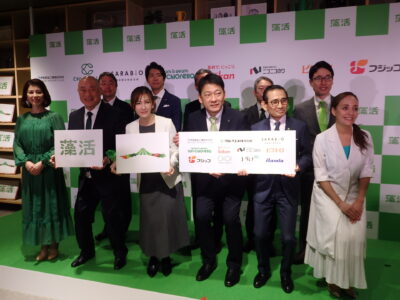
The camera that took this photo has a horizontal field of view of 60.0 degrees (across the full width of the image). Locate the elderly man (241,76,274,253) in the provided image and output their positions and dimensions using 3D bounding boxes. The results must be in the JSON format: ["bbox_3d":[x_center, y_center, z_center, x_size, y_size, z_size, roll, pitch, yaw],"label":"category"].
[{"bbox_3d":[0.597,0.144,3.276,0.470,1.660,0.310,2,6,15],"label":"elderly man"}]

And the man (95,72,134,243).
[{"bbox_3d":[-0.927,0.074,3.603,0.510,1.733,0.330,1,6,10],"label":"man"}]

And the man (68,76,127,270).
[{"bbox_3d":[-0.863,0.196,2.991,0.520,1.610,0.450,2,6,17],"label":"man"}]

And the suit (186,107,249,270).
[{"bbox_3d":[0.134,0.326,2.721,0.500,1.290,0.390,2,6,18],"label":"suit"}]

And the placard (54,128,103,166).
[{"bbox_3d":[-0.969,-0.010,2.772,0.420,0.297,0.012,-1,-1,11],"label":"placard"}]

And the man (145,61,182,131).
[{"bbox_3d":[-0.420,0.044,3.480,0.500,1.818,0.320,1,6,12],"label":"man"}]

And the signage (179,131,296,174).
[{"bbox_3d":[0.240,0.018,2.463,0.850,0.300,0.015,0,3,21],"label":"signage"}]

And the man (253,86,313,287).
[{"bbox_3d":[0.620,0.284,2.600,0.500,1.520,0.420,2,6,17],"label":"man"}]

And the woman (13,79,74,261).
[{"bbox_3d":[-1.370,0.183,3.123,0.500,1.611,0.380,1,6,10],"label":"woman"}]

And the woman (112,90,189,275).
[{"bbox_3d":[-0.380,0.256,2.858,0.540,1.520,0.460,1,6,9],"label":"woman"}]

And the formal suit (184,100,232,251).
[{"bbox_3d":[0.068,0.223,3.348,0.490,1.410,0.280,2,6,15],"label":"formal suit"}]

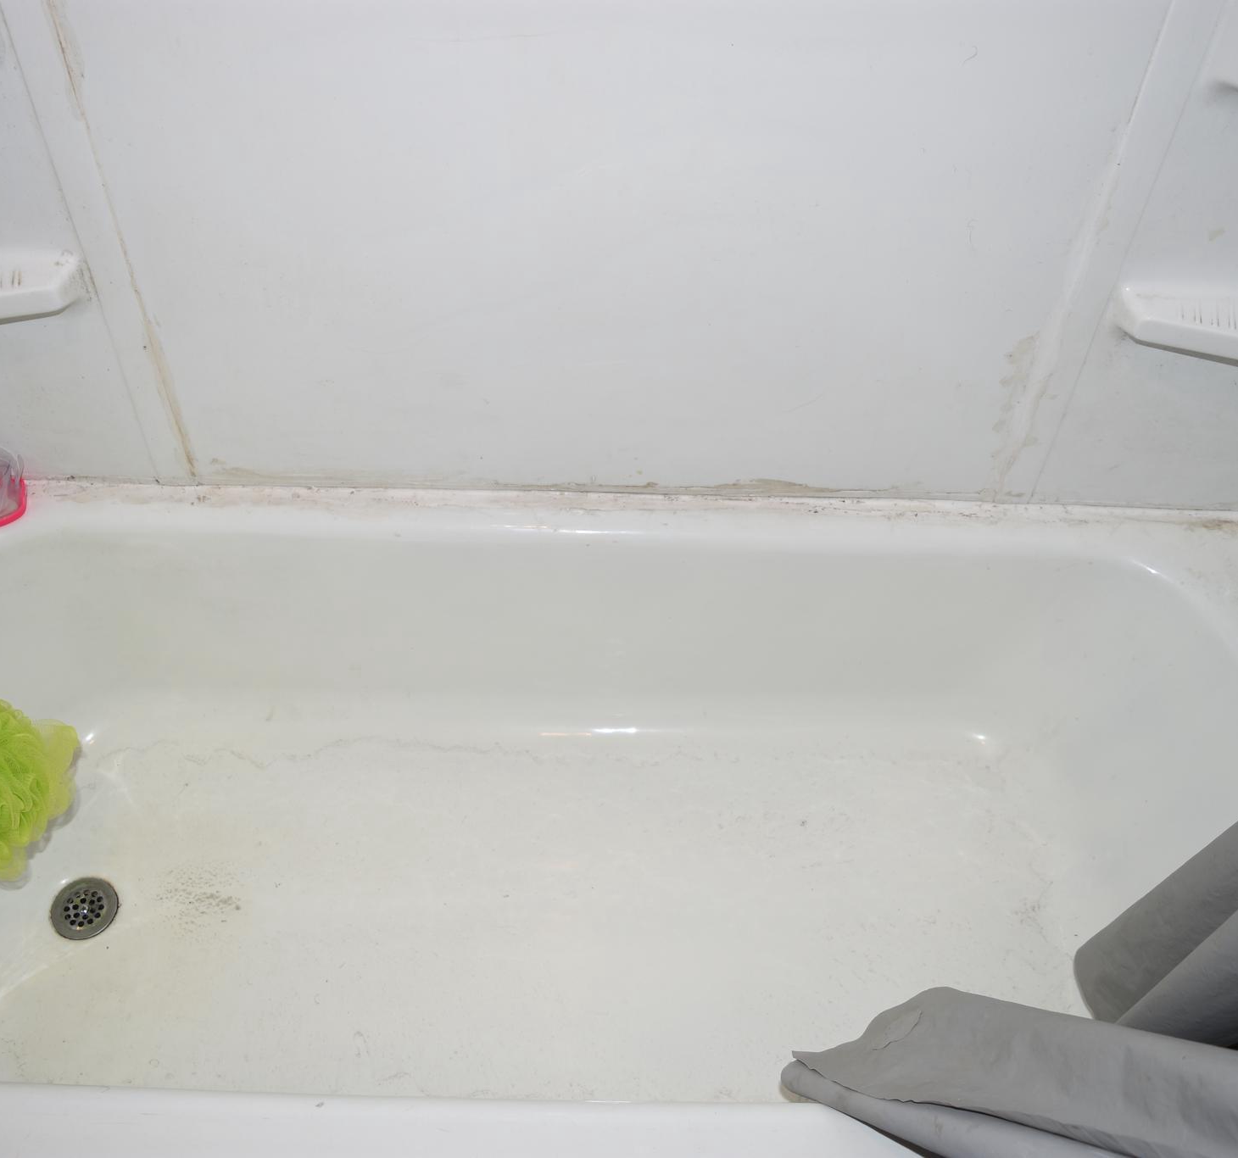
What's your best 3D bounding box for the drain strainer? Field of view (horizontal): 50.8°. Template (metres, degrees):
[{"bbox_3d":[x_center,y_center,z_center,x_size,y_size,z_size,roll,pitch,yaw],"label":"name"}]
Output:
[{"bbox_3d":[-0.585,0.362,1.427,0.073,0.010,0.073,2,50,-1],"label":"drain strainer"}]

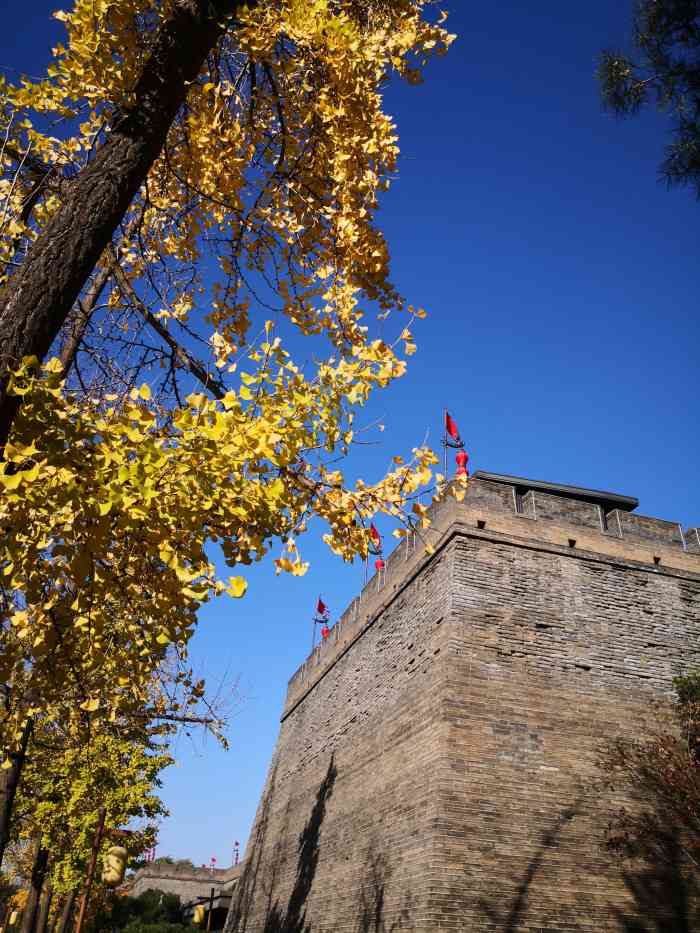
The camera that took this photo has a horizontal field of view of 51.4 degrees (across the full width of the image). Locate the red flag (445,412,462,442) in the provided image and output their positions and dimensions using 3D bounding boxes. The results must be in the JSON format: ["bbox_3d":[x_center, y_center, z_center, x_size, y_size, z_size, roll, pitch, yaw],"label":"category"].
[{"bbox_3d":[3.283,-1.269,23.083,0.550,1.100,0.150,12,-34,-12],"label":"red flag"}]

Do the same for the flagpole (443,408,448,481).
[{"bbox_3d":[2.913,0.144,22.046,0.080,4.700,0.080,12,-34,-12],"label":"flagpole"}]

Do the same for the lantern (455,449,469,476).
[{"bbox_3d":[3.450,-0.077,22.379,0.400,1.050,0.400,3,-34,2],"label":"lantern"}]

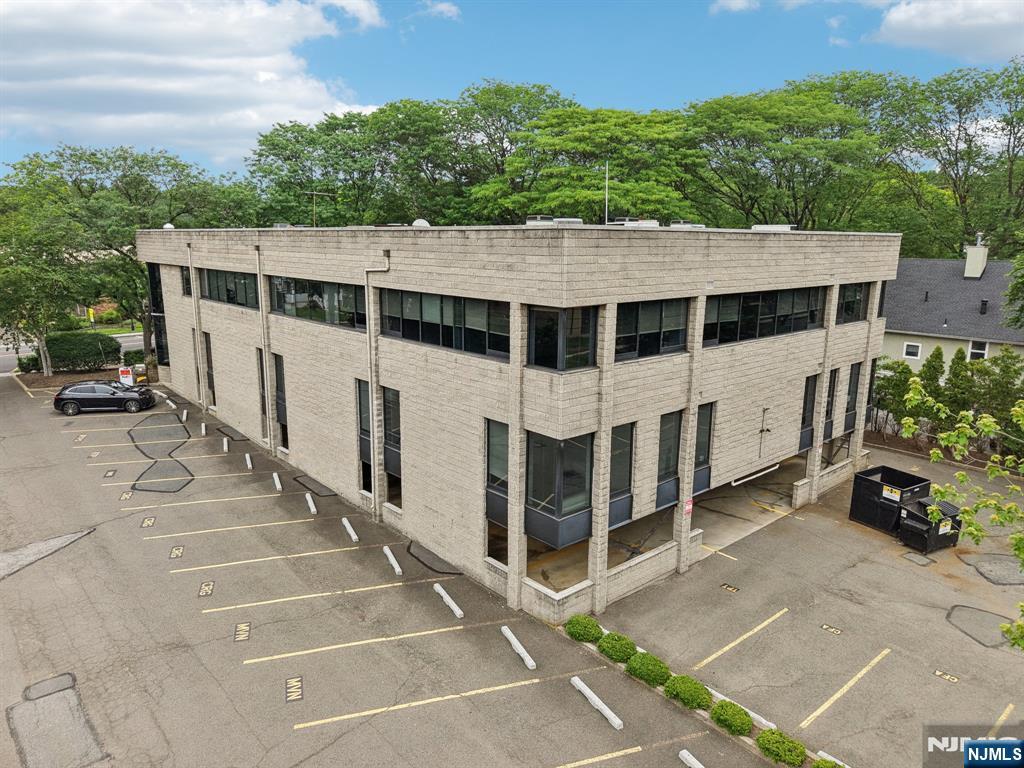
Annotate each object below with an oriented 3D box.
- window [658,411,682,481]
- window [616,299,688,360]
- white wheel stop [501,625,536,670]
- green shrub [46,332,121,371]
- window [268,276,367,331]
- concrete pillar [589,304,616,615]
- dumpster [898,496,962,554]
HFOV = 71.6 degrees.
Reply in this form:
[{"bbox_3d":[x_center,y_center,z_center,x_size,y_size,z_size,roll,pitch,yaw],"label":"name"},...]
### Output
[{"bbox_3d":[4.690,1.848,21.316,1.270,2.200,0.120,-10,16,-41],"label":"window"},{"bbox_3d":[3.880,-1.515,19.886,3.550,1.610,0.120,-10,16,-41],"label":"window"},{"bbox_3d":[0.160,6.723,18.140,0.150,0.110,1.830,-4,13,-22],"label":"white wheel stop"},{"bbox_3d":[-27.481,-2.116,45.246,3.800,2.100,2.000,-10,16,-41],"label":"green shrub"},{"bbox_3d":[-7.564,-3.193,27.453,0.160,1.660,8.490,-10,15,-40],"label":"window"},{"bbox_3d":[2.402,2.153,19.175,0.410,8.640,0.380,-10,16,-41],"label":"concrete pillar"},{"bbox_3d":[14.484,4.953,24.678,1.680,1.360,1.120,-5,13,-25],"label":"dumpster"}]

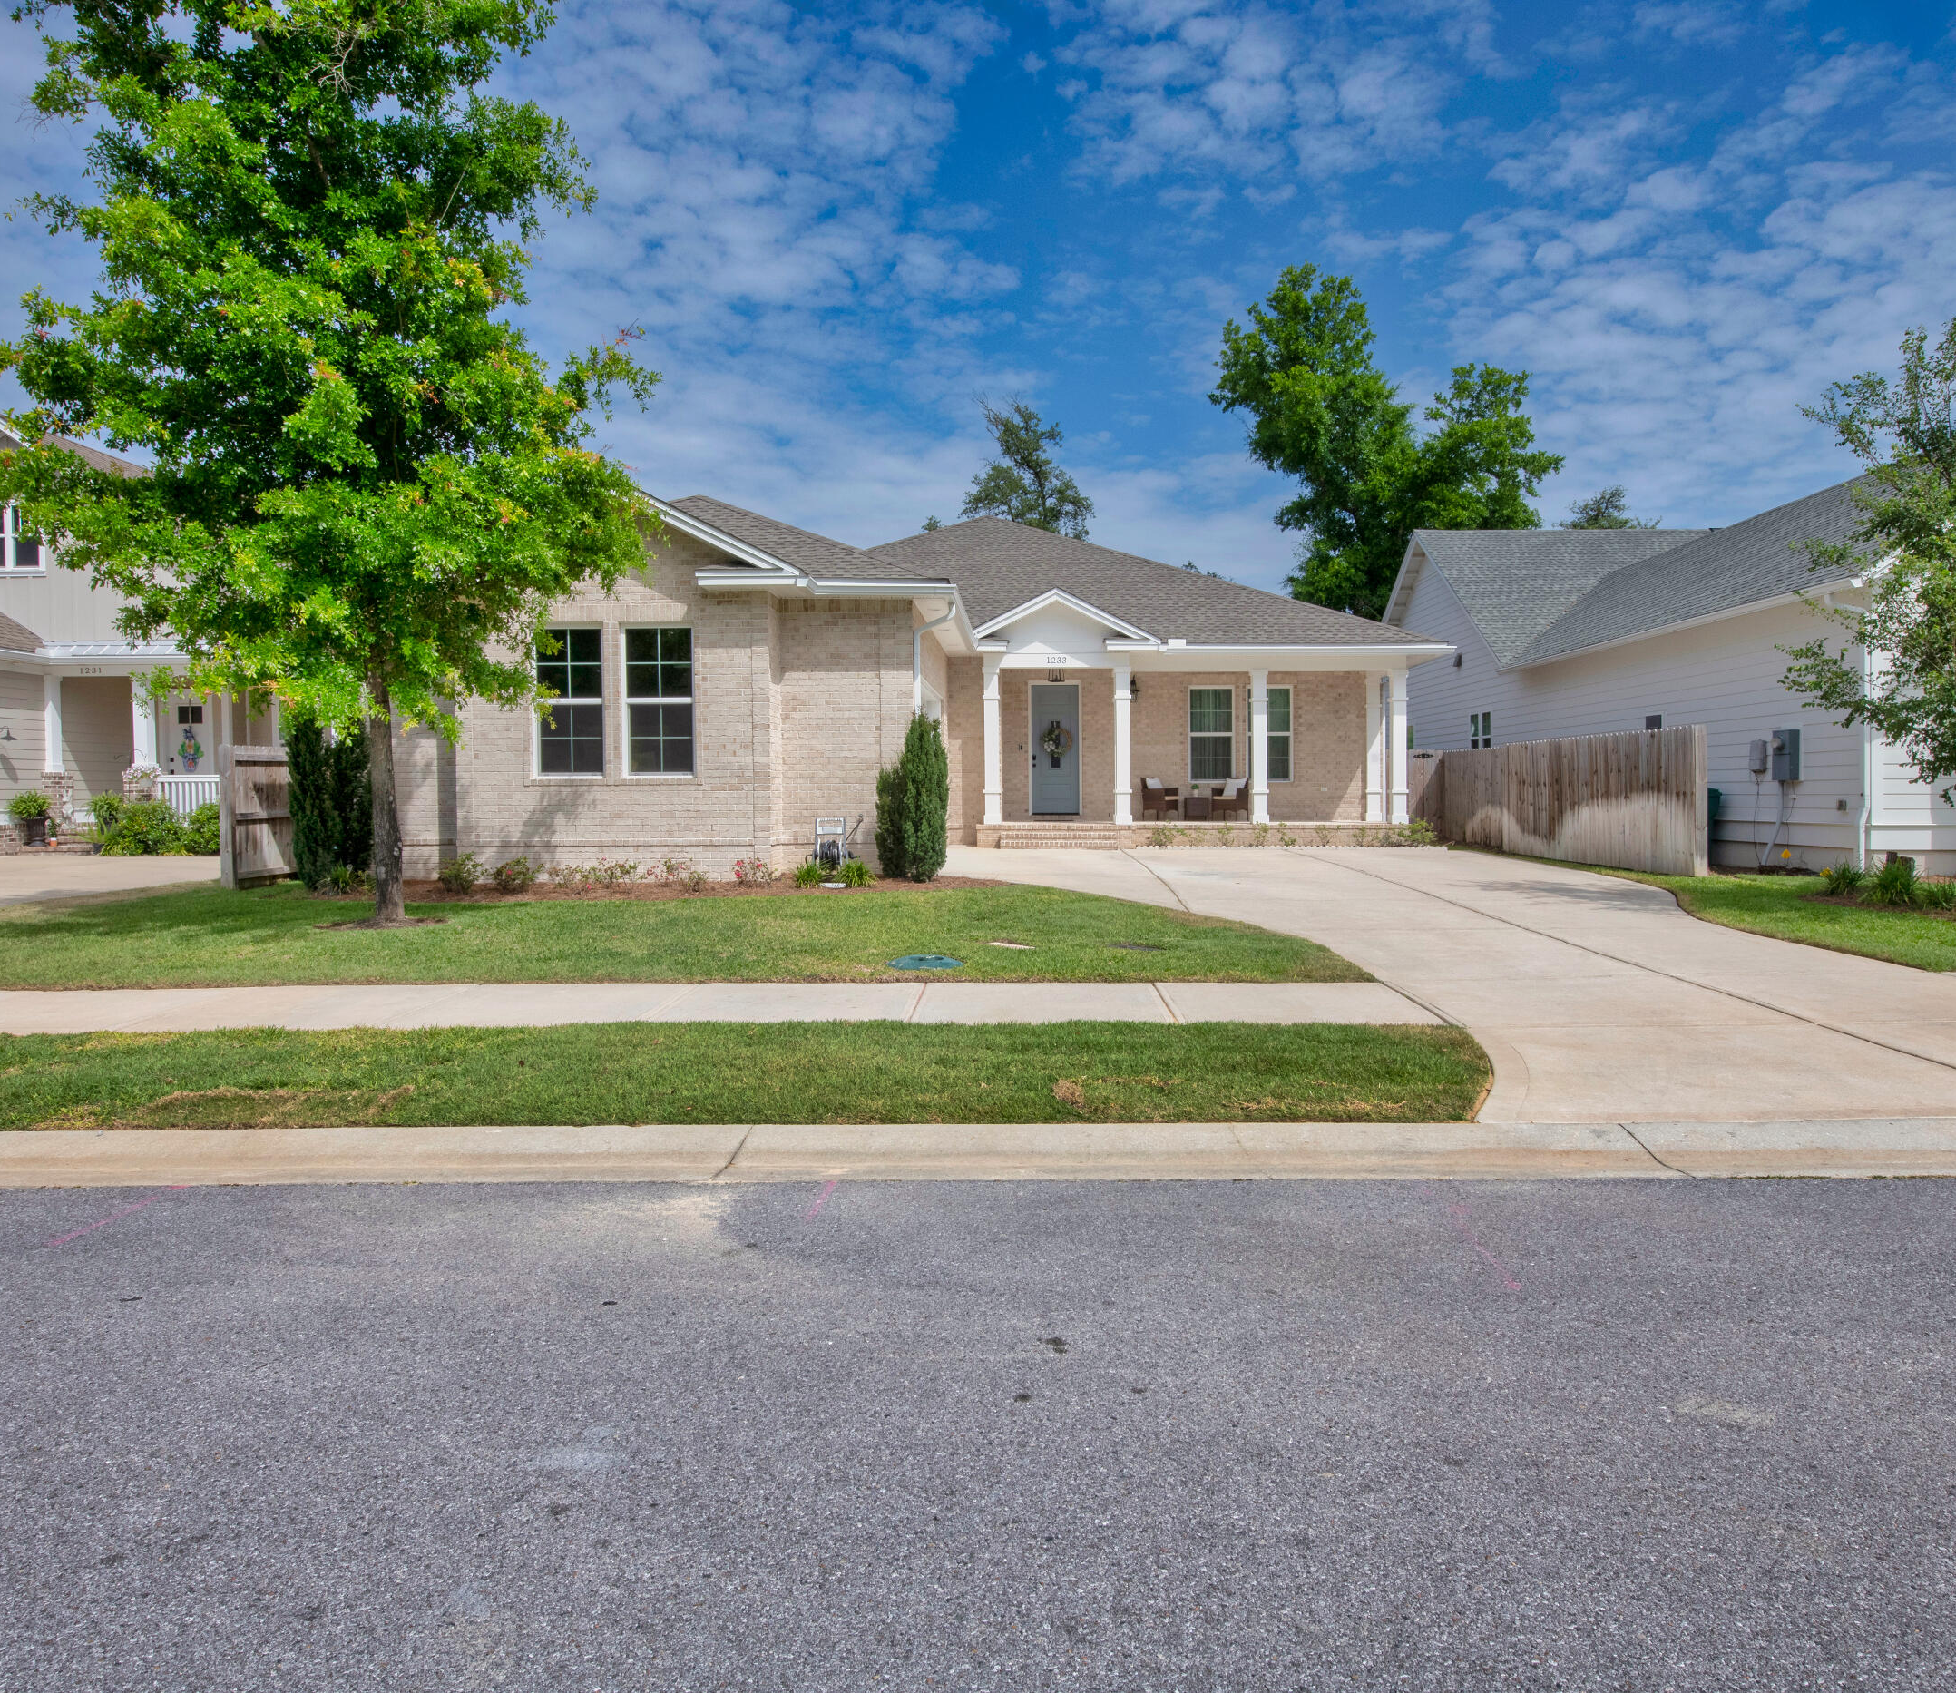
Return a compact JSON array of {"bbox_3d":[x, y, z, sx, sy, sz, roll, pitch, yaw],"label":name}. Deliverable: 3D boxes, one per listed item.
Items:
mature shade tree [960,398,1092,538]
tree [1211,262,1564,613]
[{"bbox_3d":[2.400,-11.300,60.000,7.800,19.300,7.500,0,2,3],"label":"mature shade tree"},{"bbox_3d":[13.800,-10.200,43.000,11.800,18.700,10.800,0,2,3],"label":"tree"}]

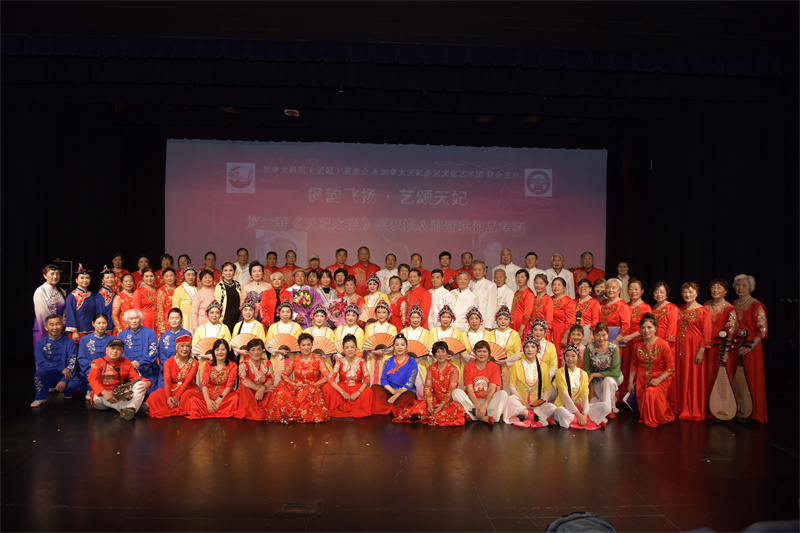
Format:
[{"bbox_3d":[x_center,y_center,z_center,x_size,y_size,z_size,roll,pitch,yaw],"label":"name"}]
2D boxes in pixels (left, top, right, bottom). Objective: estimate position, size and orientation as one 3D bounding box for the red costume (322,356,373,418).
[{"bbox_3d":[-0.594,1.343,6.030,0.570,0.635,0.520,1,0,-3],"label":"red costume"}]

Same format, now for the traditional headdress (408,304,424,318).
[{"bbox_3d":[0.201,0.549,6.480,0.200,0.180,0.200,1,0,0],"label":"traditional headdress"}]

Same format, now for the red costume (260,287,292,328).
[{"bbox_3d":[-1.638,0.590,7.100,0.440,0.640,0.300,1,0,-10],"label":"red costume"}]

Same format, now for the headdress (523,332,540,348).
[{"bbox_3d":[1.480,0.833,6.000,0.205,0.185,0.200,1,0,6],"label":"headdress"}]

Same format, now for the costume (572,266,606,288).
[{"bbox_3d":[2.704,0.344,7.650,0.460,0.660,0.270,1,0,11],"label":"costume"}]

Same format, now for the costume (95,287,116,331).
[{"bbox_3d":[-3.906,0.574,7.120,0.400,0.610,0.260,1,0,-17],"label":"costume"}]

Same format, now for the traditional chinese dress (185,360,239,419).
[{"bbox_3d":[-2.107,1.326,5.960,0.560,0.620,0.520,1,0,-7],"label":"traditional chinese dress"}]

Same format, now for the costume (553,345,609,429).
[{"bbox_3d":[1.991,1.292,5.880,0.580,0.820,0.550,1,0,3],"label":"costume"}]

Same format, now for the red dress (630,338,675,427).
[{"bbox_3d":[2.889,1.303,6.100,0.500,0.940,0.620,1,0,28],"label":"red dress"}]

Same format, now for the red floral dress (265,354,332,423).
[{"bbox_3d":[-1.151,1.336,6.016,0.740,0.700,0.620,1,0,-8],"label":"red floral dress"}]

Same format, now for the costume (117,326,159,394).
[{"bbox_3d":[-3.298,1.221,6.700,0.520,0.920,0.550,1,0,-18],"label":"costume"}]

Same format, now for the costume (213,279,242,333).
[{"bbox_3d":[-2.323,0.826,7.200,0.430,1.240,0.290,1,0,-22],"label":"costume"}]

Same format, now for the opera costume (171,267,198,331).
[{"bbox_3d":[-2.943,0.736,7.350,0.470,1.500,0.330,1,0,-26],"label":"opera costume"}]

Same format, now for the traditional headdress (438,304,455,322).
[{"bbox_3d":[0.593,0.599,6.800,0.210,0.220,0.220,1,0,0],"label":"traditional headdress"}]

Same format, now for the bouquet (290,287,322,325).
[{"bbox_3d":[-1.232,0.521,6.950,0.390,0.520,0.280,1,0,-8],"label":"bouquet"}]

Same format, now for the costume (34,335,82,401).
[{"bbox_3d":[-4.106,1.216,6.420,0.500,0.750,0.520,1,0,-17],"label":"costume"}]

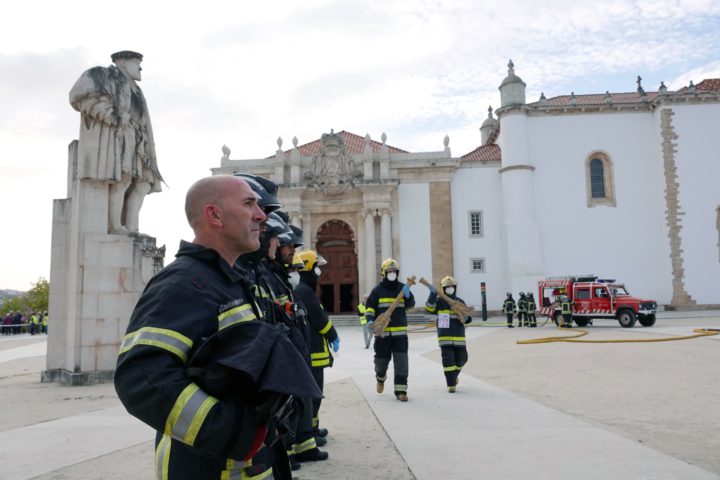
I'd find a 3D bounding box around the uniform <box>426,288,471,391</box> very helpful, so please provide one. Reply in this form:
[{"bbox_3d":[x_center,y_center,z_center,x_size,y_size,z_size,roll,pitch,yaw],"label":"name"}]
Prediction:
[{"bbox_3d":[1.239,1.404,7.602,0.640,1.400,0.480,-1,-7,0],"label":"uniform"}]

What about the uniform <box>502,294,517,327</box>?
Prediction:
[{"bbox_3d":[7.281,3.473,26.300,0.640,1.680,0.380,-2,-7,6],"label":"uniform"}]

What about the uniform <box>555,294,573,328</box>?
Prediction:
[{"bbox_3d":[9.776,3.371,25.752,0.640,1.600,0.480,-5,-8,30],"label":"uniform"}]

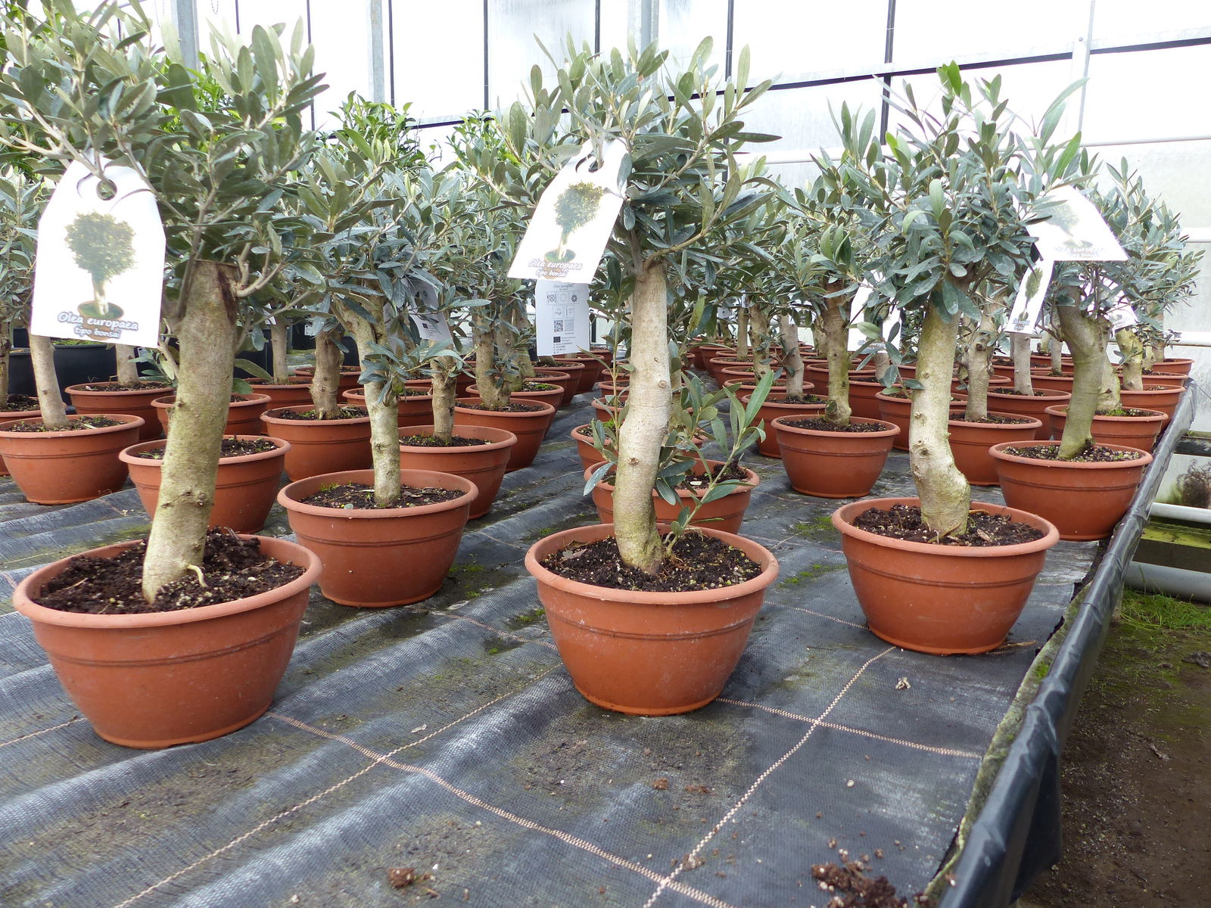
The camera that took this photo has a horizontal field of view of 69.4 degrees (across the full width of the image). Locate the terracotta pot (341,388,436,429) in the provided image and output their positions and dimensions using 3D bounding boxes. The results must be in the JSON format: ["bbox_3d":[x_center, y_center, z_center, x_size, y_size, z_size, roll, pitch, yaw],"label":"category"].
[{"bbox_3d":[-0.497,-0.085,2.075,0.238,0.125,0.238,1,11,0],"label":"terracotta pot"}]

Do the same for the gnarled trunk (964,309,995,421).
[{"bbox_3d":[0.816,-0.192,1.909,0.067,0.239,0.058,5,11,23],"label":"gnarled trunk"}]

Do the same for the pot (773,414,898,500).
[{"bbox_3d":[0.498,0.005,1.911,0.272,0.148,0.272,1,10,0],"label":"pot"}]

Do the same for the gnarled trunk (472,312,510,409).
[{"bbox_3d":[-0.237,-0.195,1.816,0.079,0.202,0.069,0,11,-7],"label":"gnarled trunk"}]

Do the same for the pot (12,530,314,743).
[{"bbox_3d":[-0.372,0.163,0.770,0.238,0.125,0.238,1,11,0],"label":"pot"}]

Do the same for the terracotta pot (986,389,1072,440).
[{"bbox_3d":[1.080,-0.100,2.290,0.238,0.125,0.238,1,11,0],"label":"terracotta pot"}]

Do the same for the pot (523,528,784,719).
[{"bbox_3d":[0.049,0.179,0.959,0.272,0.148,0.272,1,10,0],"label":"pot"}]

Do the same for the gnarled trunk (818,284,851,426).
[{"bbox_3d":[0.502,-0.221,1.917,0.077,0.309,0.072,1,10,0],"label":"gnarled trunk"}]

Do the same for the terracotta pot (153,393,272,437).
[{"bbox_3d":[-0.973,-0.068,2.177,0.272,0.148,0.272,1,10,0],"label":"terracotta pot"}]

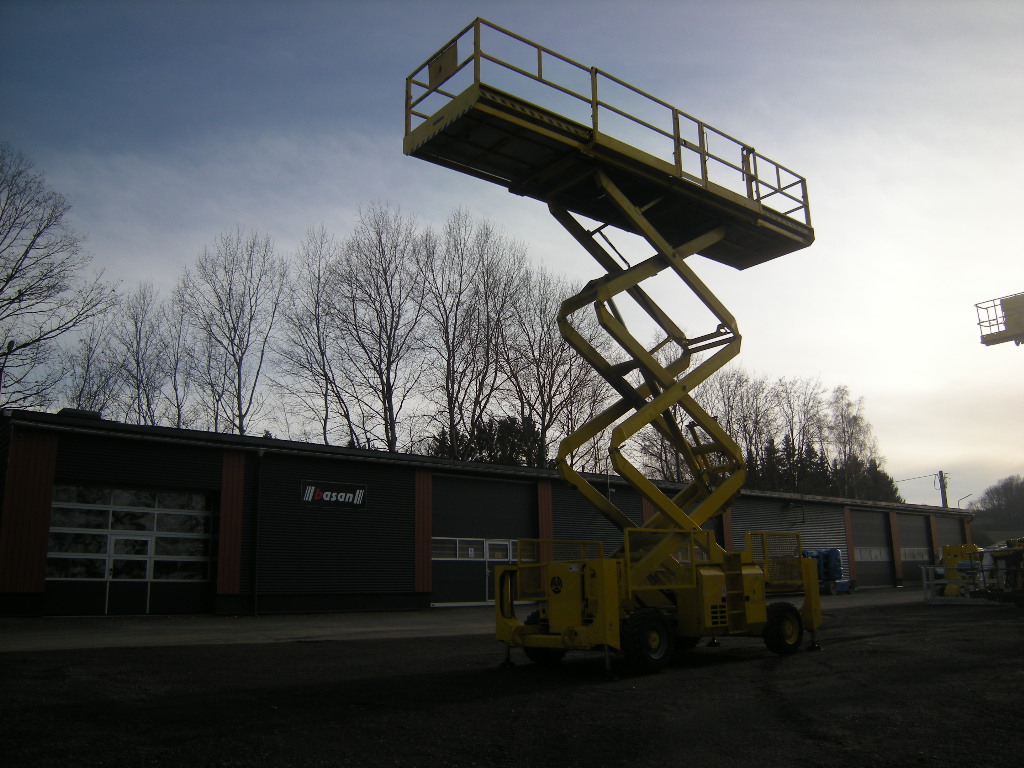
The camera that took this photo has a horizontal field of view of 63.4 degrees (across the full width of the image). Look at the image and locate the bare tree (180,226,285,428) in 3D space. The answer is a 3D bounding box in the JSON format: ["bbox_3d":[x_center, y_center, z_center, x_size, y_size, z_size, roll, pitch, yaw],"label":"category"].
[{"bbox_3d":[-12.843,1.111,37.550,5.339,17.257,5.339,3,-13,-19],"label":"bare tree"}]

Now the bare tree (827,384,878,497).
[{"bbox_3d":[29.546,8.029,70.987,5.076,16.189,5.076,-7,-14,22],"label":"bare tree"}]

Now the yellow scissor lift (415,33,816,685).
[{"bbox_3d":[2.107,-0.076,12.954,7.818,8.347,2.200,9,-16,-39],"label":"yellow scissor lift"}]

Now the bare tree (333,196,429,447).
[{"bbox_3d":[-6.687,0.352,41.926,4.937,20.333,4.937,1,-13,-9],"label":"bare tree"}]

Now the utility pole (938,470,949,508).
[{"bbox_3d":[29.515,9.473,56.036,0.330,7.253,0.330,-8,-14,26],"label":"utility pole"}]

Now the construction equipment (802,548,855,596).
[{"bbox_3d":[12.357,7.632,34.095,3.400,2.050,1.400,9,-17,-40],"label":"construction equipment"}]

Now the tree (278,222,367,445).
[{"bbox_3d":[-9.493,1.046,40.685,4.574,18.581,4.574,1,-13,-13],"label":"tree"}]

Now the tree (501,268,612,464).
[{"bbox_3d":[2.618,2.207,47.579,6.126,18.708,6.126,-2,-13,3],"label":"tree"}]

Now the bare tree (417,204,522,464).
[{"bbox_3d":[-2.094,0.453,44.944,5.801,21.220,5.801,-1,-13,-3],"label":"bare tree"}]

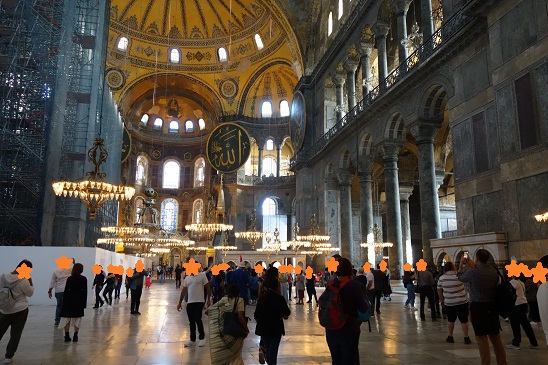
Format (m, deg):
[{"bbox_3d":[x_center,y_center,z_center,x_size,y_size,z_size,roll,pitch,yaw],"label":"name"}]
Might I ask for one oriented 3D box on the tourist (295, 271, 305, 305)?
[{"bbox_3d":[1.133,4.455,18.657,0.380,1.610,0.460,8,-14,-36],"label":"tourist"}]

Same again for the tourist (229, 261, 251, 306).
[{"bbox_3d":[-1.422,4.320,17.999,0.620,1.770,0.420,0,-11,0],"label":"tourist"}]

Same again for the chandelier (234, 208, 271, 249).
[{"bbox_3d":[-1.996,4.398,40.300,3.400,3.700,3.400,3,-12,-11],"label":"chandelier"}]

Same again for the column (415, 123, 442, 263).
[{"bbox_3d":[9.499,1.379,25.945,1.200,10.730,1.200,3,-12,-11],"label":"column"}]

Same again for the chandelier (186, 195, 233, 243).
[{"bbox_3d":[-2.958,1.725,19.600,2.150,2.250,2.150,3,-11,-11],"label":"chandelier"}]

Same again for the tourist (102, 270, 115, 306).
[{"bbox_3d":[-6.308,3.963,16.459,0.500,1.630,0.400,-9,-15,41],"label":"tourist"}]

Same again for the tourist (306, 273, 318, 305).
[{"bbox_3d":[1.632,4.469,18.656,0.520,1.600,0.400,-8,-14,37],"label":"tourist"}]

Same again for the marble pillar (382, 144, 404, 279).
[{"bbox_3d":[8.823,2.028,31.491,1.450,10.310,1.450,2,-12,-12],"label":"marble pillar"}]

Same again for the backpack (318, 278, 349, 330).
[{"bbox_3d":[0.627,1.291,4.492,0.330,0.520,0.240,-8,-14,34],"label":"backpack"}]

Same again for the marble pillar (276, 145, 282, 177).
[{"bbox_3d":[0.796,-3.079,64.000,0.650,5.300,0.650,3,-11,-11],"label":"marble pillar"}]

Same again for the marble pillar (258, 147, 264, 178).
[{"bbox_3d":[-1.913,-2.907,65.200,0.850,5.700,0.850,3,-12,-11],"label":"marble pillar"}]

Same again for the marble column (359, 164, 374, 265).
[{"bbox_3d":[7.640,3.263,34.738,1.100,10.440,1.100,3,-12,-11],"label":"marble column"}]

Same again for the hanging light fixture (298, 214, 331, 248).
[{"bbox_3d":[3.037,3.757,32.758,2.600,2.610,2.600,0,-11,0],"label":"hanging light fixture"}]

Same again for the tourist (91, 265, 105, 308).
[{"bbox_3d":[-7.240,4.275,17.544,0.500,1.680,0.500,-9,-15,39],"label":"tourist"}]

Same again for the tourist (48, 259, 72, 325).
[{"bbox_3d":[-6.062,3.164,12.157,0.600,1.750,0.420,1,-11,-5],"label":"tourist"}]

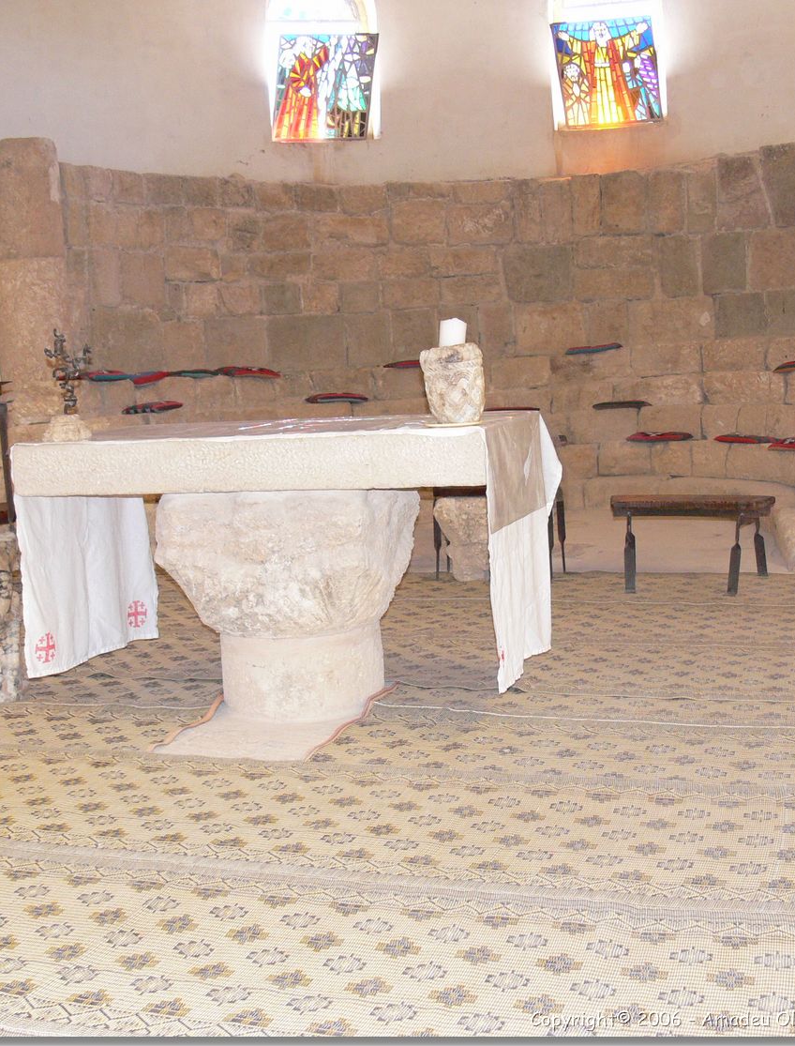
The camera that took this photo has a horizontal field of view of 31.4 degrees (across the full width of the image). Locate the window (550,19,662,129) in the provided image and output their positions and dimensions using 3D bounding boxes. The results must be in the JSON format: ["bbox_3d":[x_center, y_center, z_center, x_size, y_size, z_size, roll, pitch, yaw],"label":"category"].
[{"bbox_3d":[1.510,-3.224,10.148,0.721,0.740,0.052,0,36,18],"label":"window"}]

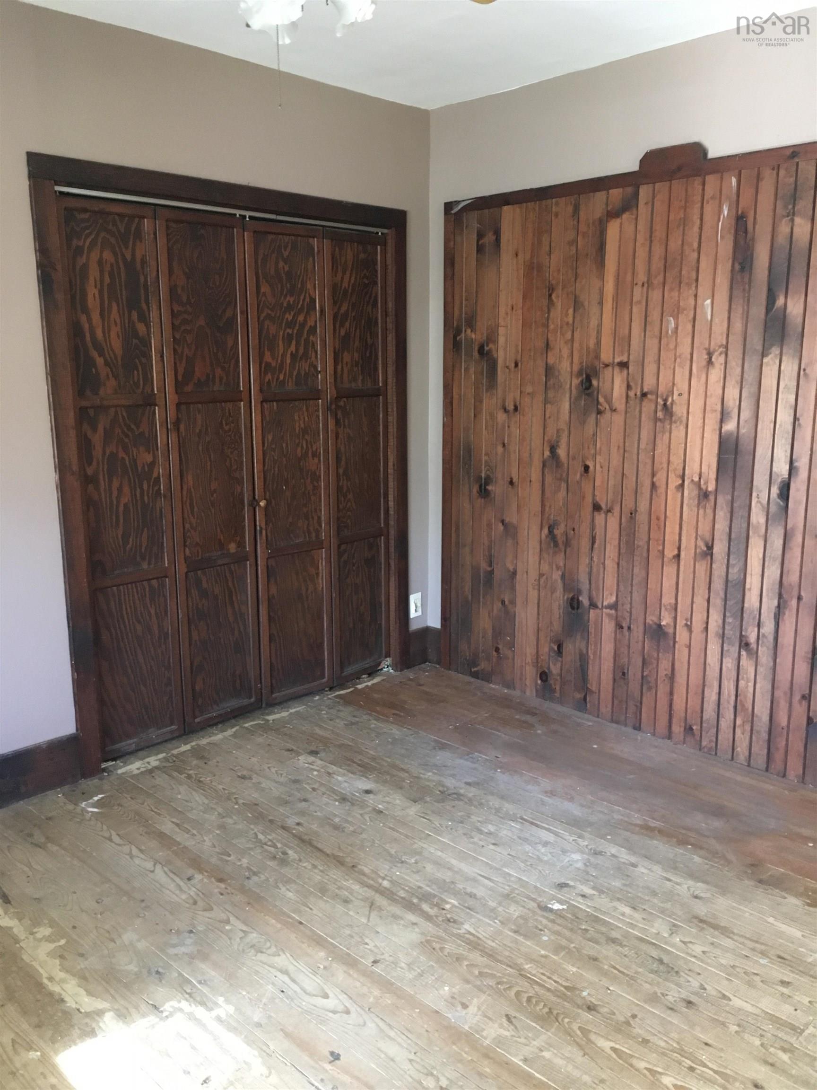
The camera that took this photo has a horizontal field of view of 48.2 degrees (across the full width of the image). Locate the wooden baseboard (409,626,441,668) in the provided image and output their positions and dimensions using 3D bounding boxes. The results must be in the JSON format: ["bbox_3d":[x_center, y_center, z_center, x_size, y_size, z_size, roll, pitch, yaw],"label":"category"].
[{"bbox_3d":[0.081,0.509,4.435,0.115,0.183,0.156,11,16,44],"label":"wooden baseboard"}]

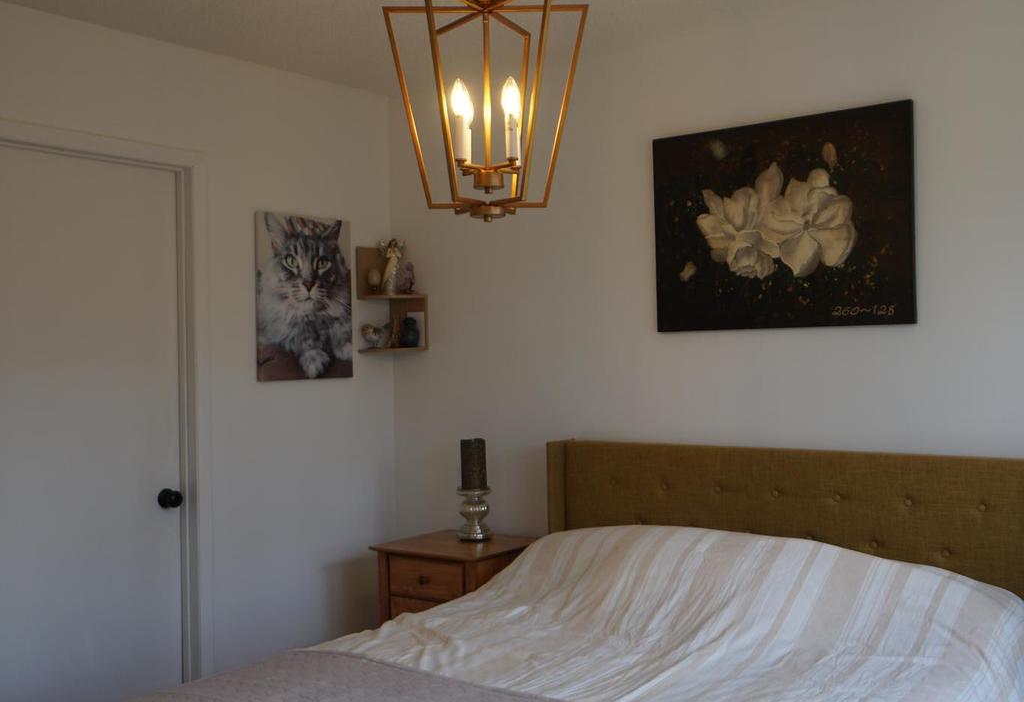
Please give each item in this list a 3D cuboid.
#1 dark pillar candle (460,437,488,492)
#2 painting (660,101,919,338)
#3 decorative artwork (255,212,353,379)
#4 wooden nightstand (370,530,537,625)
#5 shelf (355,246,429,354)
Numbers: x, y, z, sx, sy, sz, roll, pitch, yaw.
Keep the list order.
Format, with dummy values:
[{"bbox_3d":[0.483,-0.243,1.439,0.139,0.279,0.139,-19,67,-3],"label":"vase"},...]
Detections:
[{"bbox_3d":[-0.136,0.412,3.872,0.089,0.183,0.089,-1,0,0],"label":"dark pillar candle"},{"bbox_3d":[0.806,-0.384,3.258,0.834,0.631,0.030,-1,0,39],"label":"painting"},{"bbox_3d":[-0.755,-0.195,3.938,0.025,0.603,0.444,-1,0,39],"label":"decorative artwork"},{"bbox_3d":[-0.164,1.045,3.737,0.474,0.728,0.437,-1,0,39],"label":"wooden nightstand"},{"bbox_3d":[-0.473,-0.201,4.227,0.271,0.409,0.151,-1,0,-6],"label":"shelf"}]

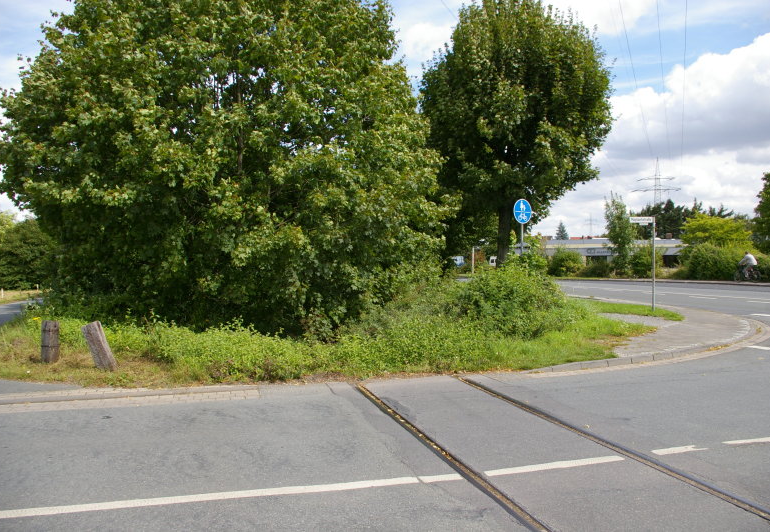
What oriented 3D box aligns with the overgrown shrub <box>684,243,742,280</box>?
[{"bbox_3d":[20.650,-0.284,37.800,3.250,2.400,2.800,0,1,29],"label":"overgrown shrub"}]

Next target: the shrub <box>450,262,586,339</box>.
[{"bbox_3d":[2.763,0.740,12.500,2.750,1.500,2.400,0,1,12],"label":"shrub"}]

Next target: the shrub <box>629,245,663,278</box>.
[{"bbox_3d":[17.448,-0.300,40.000,2.150,2.250,2.000,0,1,24],"label":"shrub"}]

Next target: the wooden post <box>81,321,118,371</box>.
[{"bbox_3d":[-3.905,1.087,8.200,0.210,0.660,0.210,-21,2,-11],"label":"wooden post"}]

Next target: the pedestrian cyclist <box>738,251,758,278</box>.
[{"bbox_3d":[21.134,-0.058,35.000,0.550,1.620,0.900,0,1,-35],"label":"pedestrian cyclist"}]

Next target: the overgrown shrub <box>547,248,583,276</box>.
[{"bbox_3d":[13.248,-0.257,44.000,2.600,2.050,2.400,0,1,17],"label":"overgrown shrub"}]

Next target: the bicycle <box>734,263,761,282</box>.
[{"bbox_3d":[21.163,0.438,35.000,0.580,1.050,1.720,0,1,-35],"label":"bicycle"}]

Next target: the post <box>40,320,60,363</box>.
[{"bbox_3d":[-4.950,1.118,8.850,0.230,0.610,0.210,0,1,-29],"label":"post"}]

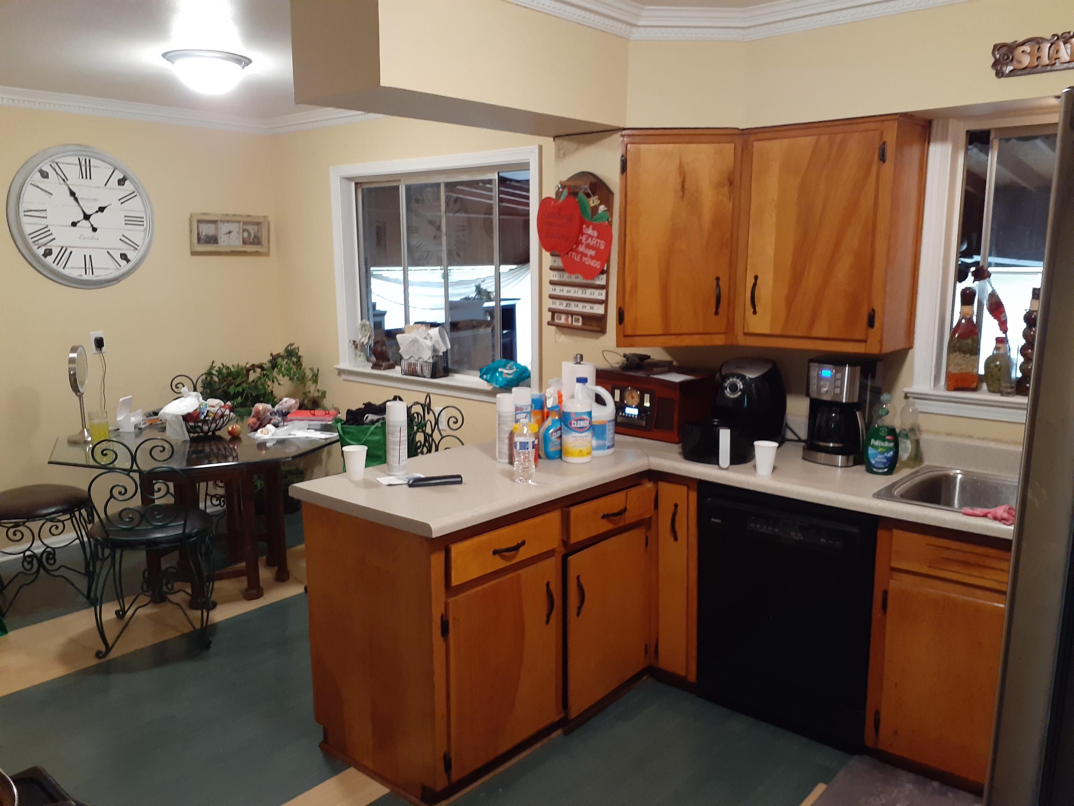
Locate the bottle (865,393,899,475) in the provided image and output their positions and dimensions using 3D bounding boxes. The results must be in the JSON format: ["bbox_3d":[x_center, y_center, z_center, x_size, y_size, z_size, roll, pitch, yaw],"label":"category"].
[{"bbox_3d":[1.167,0.101,2.829,0.115,0.260,0.065,6,12,29],"label":"bottle"}]

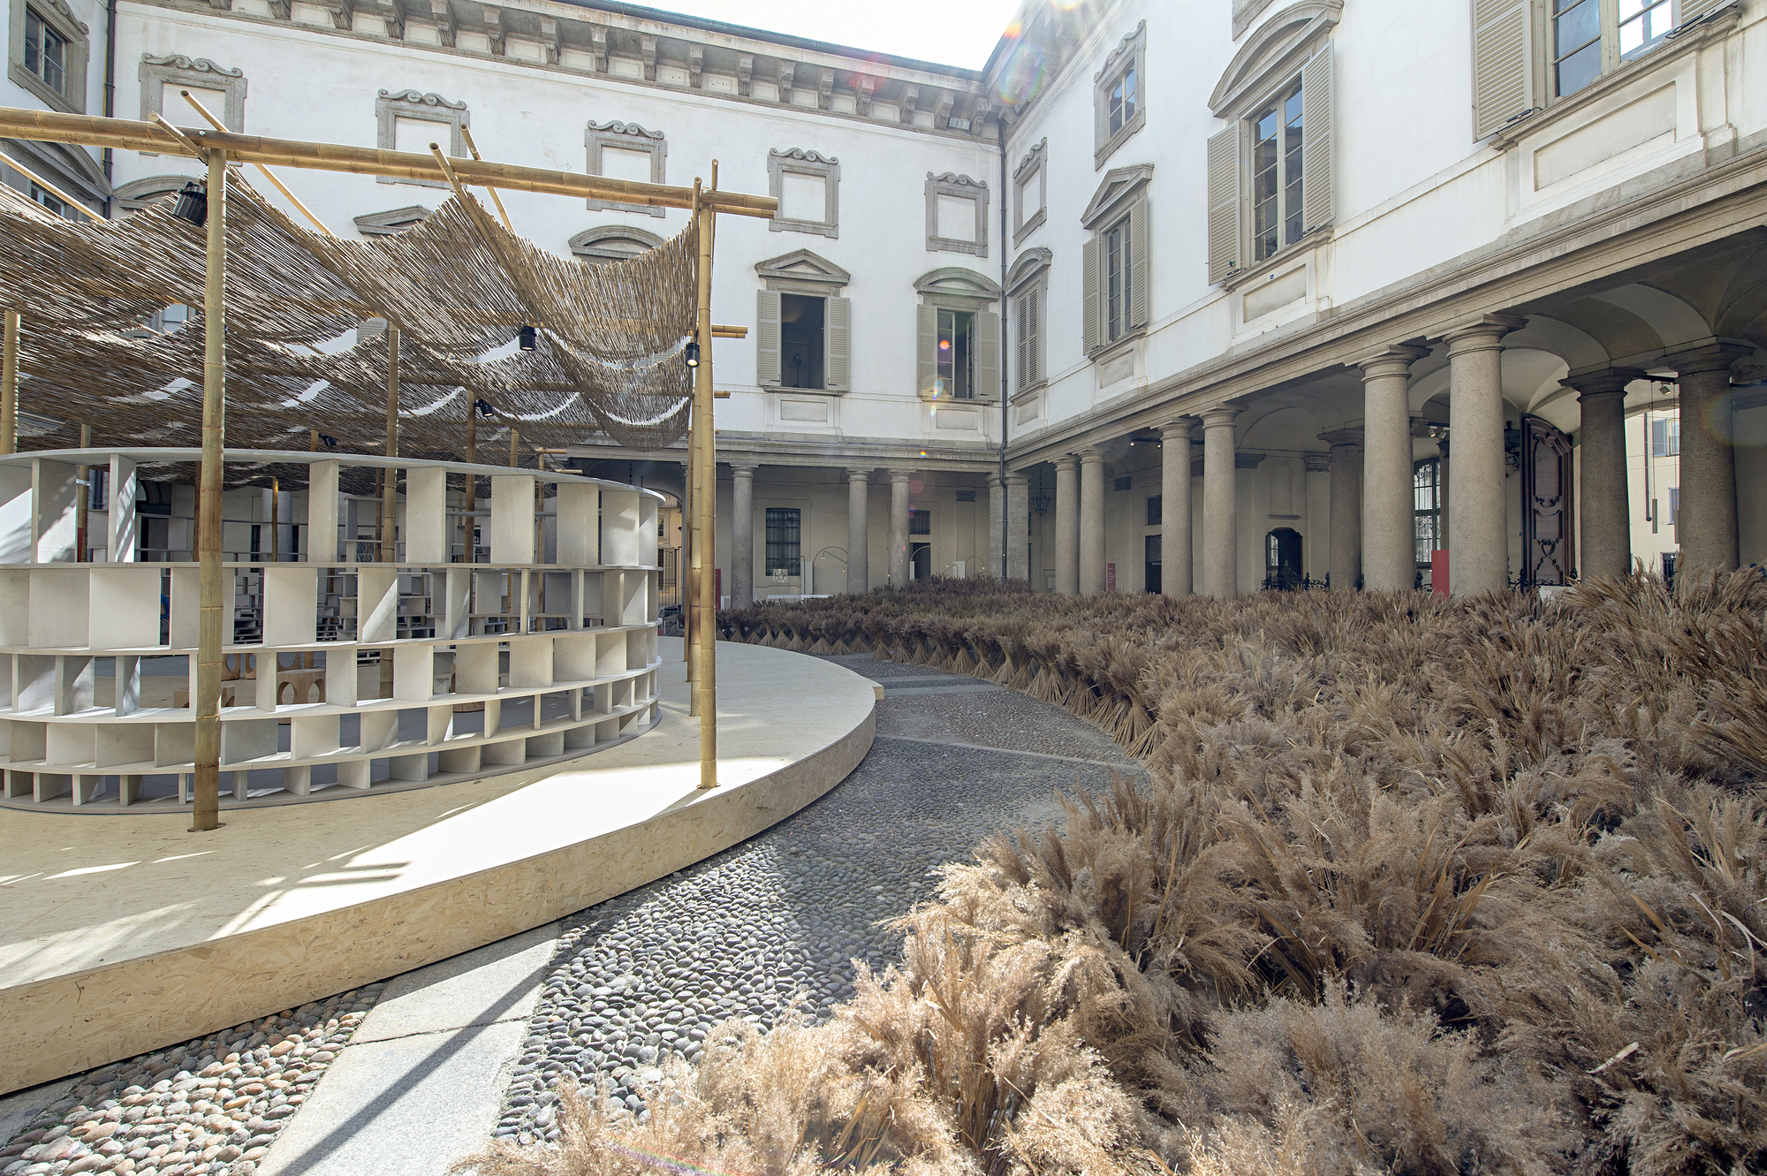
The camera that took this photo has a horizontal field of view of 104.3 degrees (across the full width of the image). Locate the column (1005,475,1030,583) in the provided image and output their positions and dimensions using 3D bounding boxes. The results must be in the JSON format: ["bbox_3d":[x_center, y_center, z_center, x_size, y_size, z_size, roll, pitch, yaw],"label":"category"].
[{"bbox_3d":[4.158,-1.062,21.692,0.720,5.023,0.720,0,0,-16],"label":"column"}]

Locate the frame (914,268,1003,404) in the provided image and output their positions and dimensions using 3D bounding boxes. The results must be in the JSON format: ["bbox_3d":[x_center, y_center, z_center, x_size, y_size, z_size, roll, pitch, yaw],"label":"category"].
[{"bbox_3d":[2.343,-7.719,20.941,2.899,4.096,0.320,0,0,-16],"label":"frame"}]

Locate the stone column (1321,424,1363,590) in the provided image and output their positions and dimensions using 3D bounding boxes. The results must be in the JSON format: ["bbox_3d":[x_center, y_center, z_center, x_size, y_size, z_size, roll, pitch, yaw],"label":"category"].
[{"bbox_3d":[10.030,-1.020,15.022,0.660,4.940,0.660,0,0,-16],"label":"stone column"}]

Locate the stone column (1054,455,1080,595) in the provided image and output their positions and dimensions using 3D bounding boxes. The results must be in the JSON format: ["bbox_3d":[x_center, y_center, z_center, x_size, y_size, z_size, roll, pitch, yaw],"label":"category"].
[{"bbox_3d":[4.903,-1.037,18.477,0.660,4.973,0.660,0,0,-16],"label":"stone column"}]

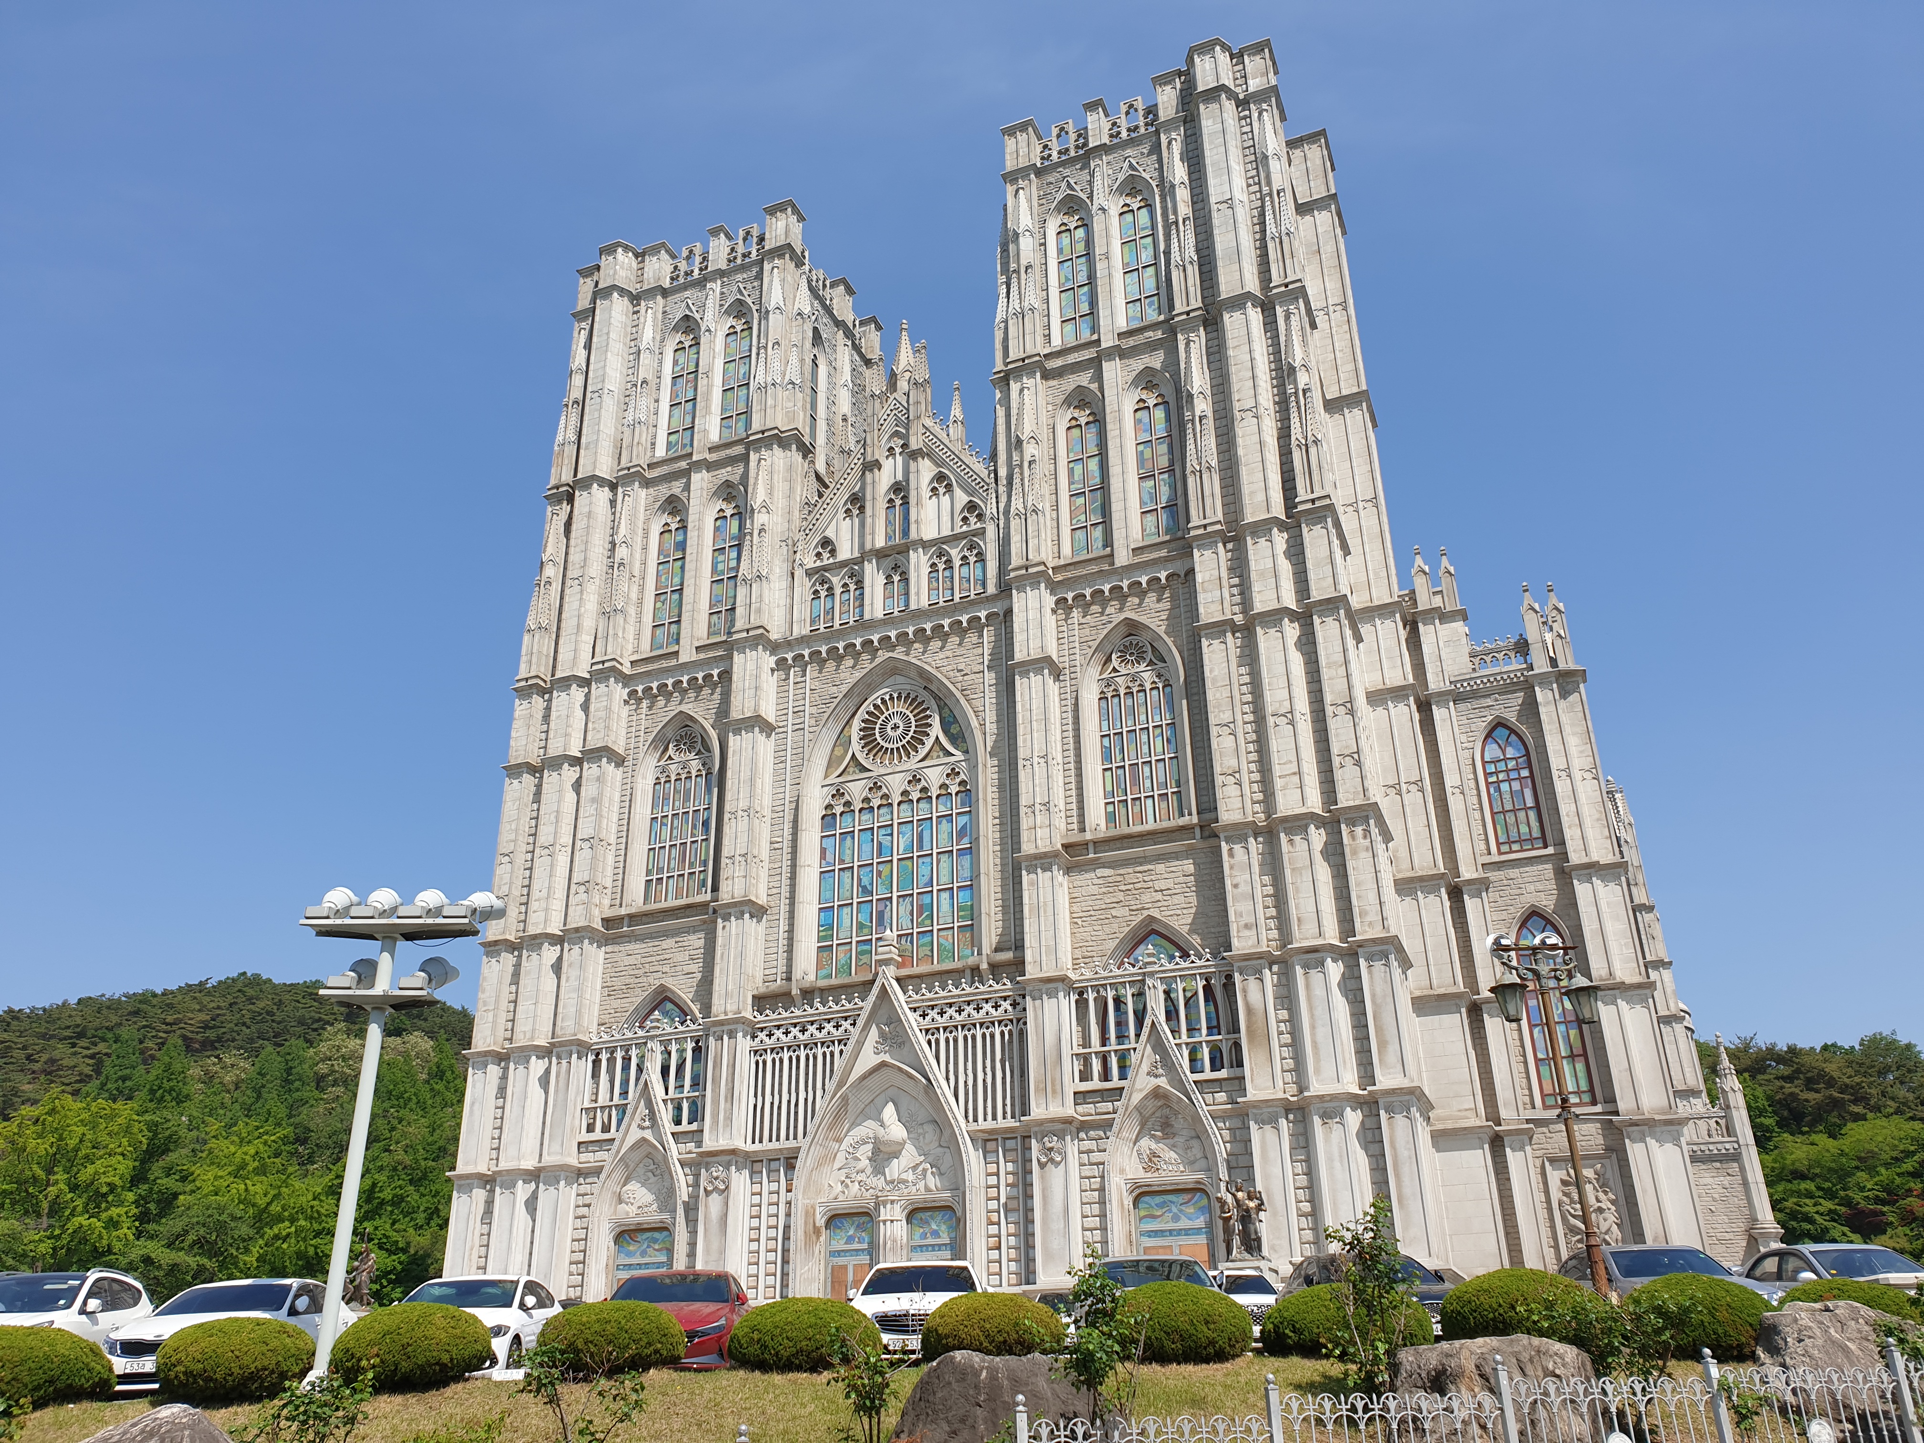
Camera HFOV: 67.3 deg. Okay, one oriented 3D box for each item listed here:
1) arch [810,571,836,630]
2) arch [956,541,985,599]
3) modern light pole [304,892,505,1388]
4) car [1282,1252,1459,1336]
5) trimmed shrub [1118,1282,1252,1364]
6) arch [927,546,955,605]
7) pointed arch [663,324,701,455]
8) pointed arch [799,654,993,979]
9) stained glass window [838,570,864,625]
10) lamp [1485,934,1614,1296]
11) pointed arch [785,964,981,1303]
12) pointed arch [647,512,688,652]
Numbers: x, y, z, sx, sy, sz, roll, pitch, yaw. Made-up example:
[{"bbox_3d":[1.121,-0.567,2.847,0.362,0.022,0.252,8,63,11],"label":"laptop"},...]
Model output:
[{"bbox_3d":[-6.322,-5.519,66.011,1.240,3.049,0.400,-11,-27,20],"label":"arch"},{"bbox_3d":[0.436,-6.750,63.519,1.260,2.858,0.400,-11,-27,20],"label":"arch"},{"bbox_3d":[-6.743,4.562,16.453,2.420,5.600,0.900,-1,-25,0],"label":"modern light pole"},{"bbox_3d":[5.662,8.244,20.200,1.860,1.470,4.850,1,-25,-4],"label":"car"},{"bbox_3d":[2.499,6.826,16.399,1.585,0.857,1.585,-1,-25,0],"label":"trimmed shrub"},{"bbox_3d":[-0.824,-6.228,61.718,1.229,2.730,0.300,-11,-27,21],"label":"arch"},{"bbox_3d":[-13.723,-16.540,71.657,1.792,7.707,0.500,-11,-27,21],"label":"pointed arch"},{"bbox_3d":[-2.714,3.668,58.089,8.110,13.760,0.700,-11,-27,21],"label":"pointed arch"},{"bbox_3d":[-4.717,-5.383,62.254,1.200,2.605,0.350,-11,-27,21],"label":"stained glass window"},{"bbox_3d":[7.003,4.789,16.570,1.420,4.850,0.500,6,-26,-14],"label":"lamp"},{"bbox_3d":[-2.582,15.154,52.698,7.448,12.270,1.500,-11,-27,21],"label":"pointed arch"},{"bbox_3d":[-13.836,-6.682,68.692,1.494,7.236,0.350,-11,-27,21],"label":"pointed arch"}]

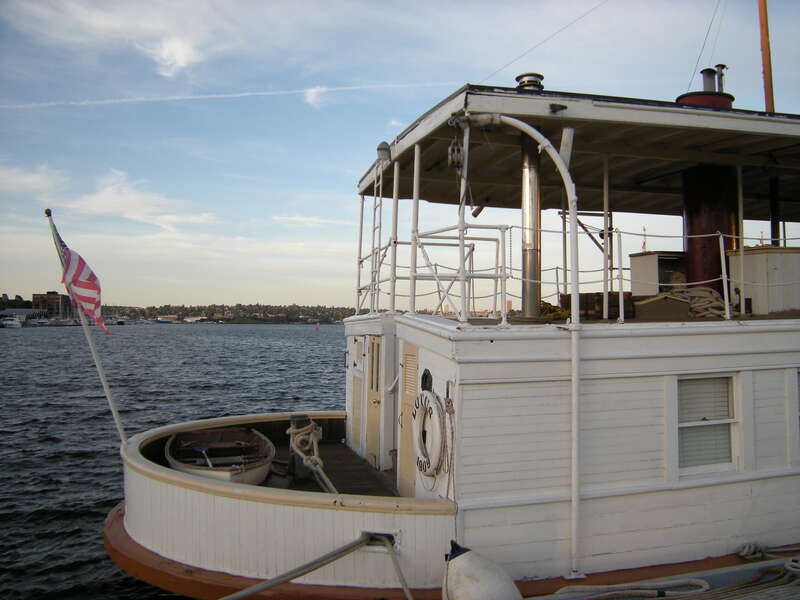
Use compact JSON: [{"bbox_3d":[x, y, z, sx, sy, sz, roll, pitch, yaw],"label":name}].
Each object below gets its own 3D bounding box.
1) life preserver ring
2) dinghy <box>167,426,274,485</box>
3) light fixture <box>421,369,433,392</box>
[{"bbox_3d":[0.252,1.209,5.850,0.110,0.770,0.770,1,-2,-15],"label":"life preserver ring"},{"bbox_3d":[-2.000,1.890,7.220,1.200,0.540,2.700,1,-2,-20],"label":"dinghy"},{"bbox_3d":[0.249,0.749,5.960,0.100,0.230,0.120,1,-2,-15],"label":"light fixture"}]

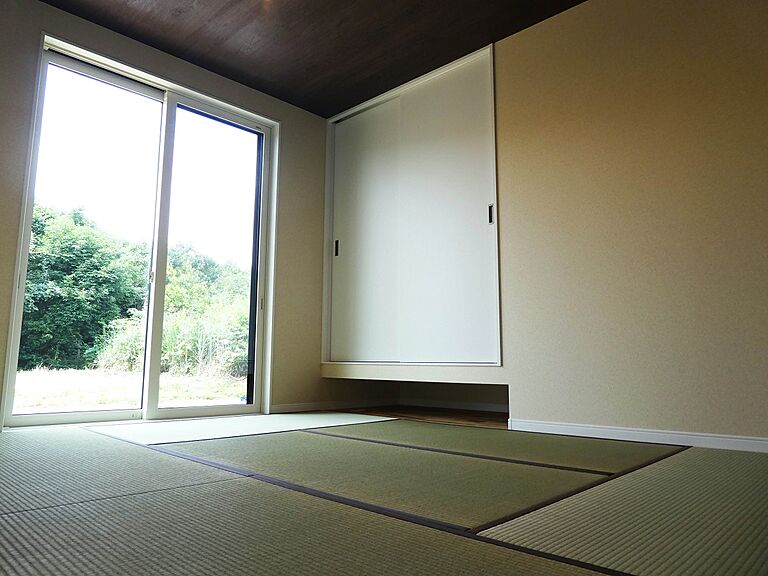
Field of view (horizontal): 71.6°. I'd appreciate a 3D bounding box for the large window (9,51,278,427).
[{"bbox_3d":[-1.460,-0.248,3.569,0.100,2.190,1.620,-7,-11,43],"label":"large window"}]

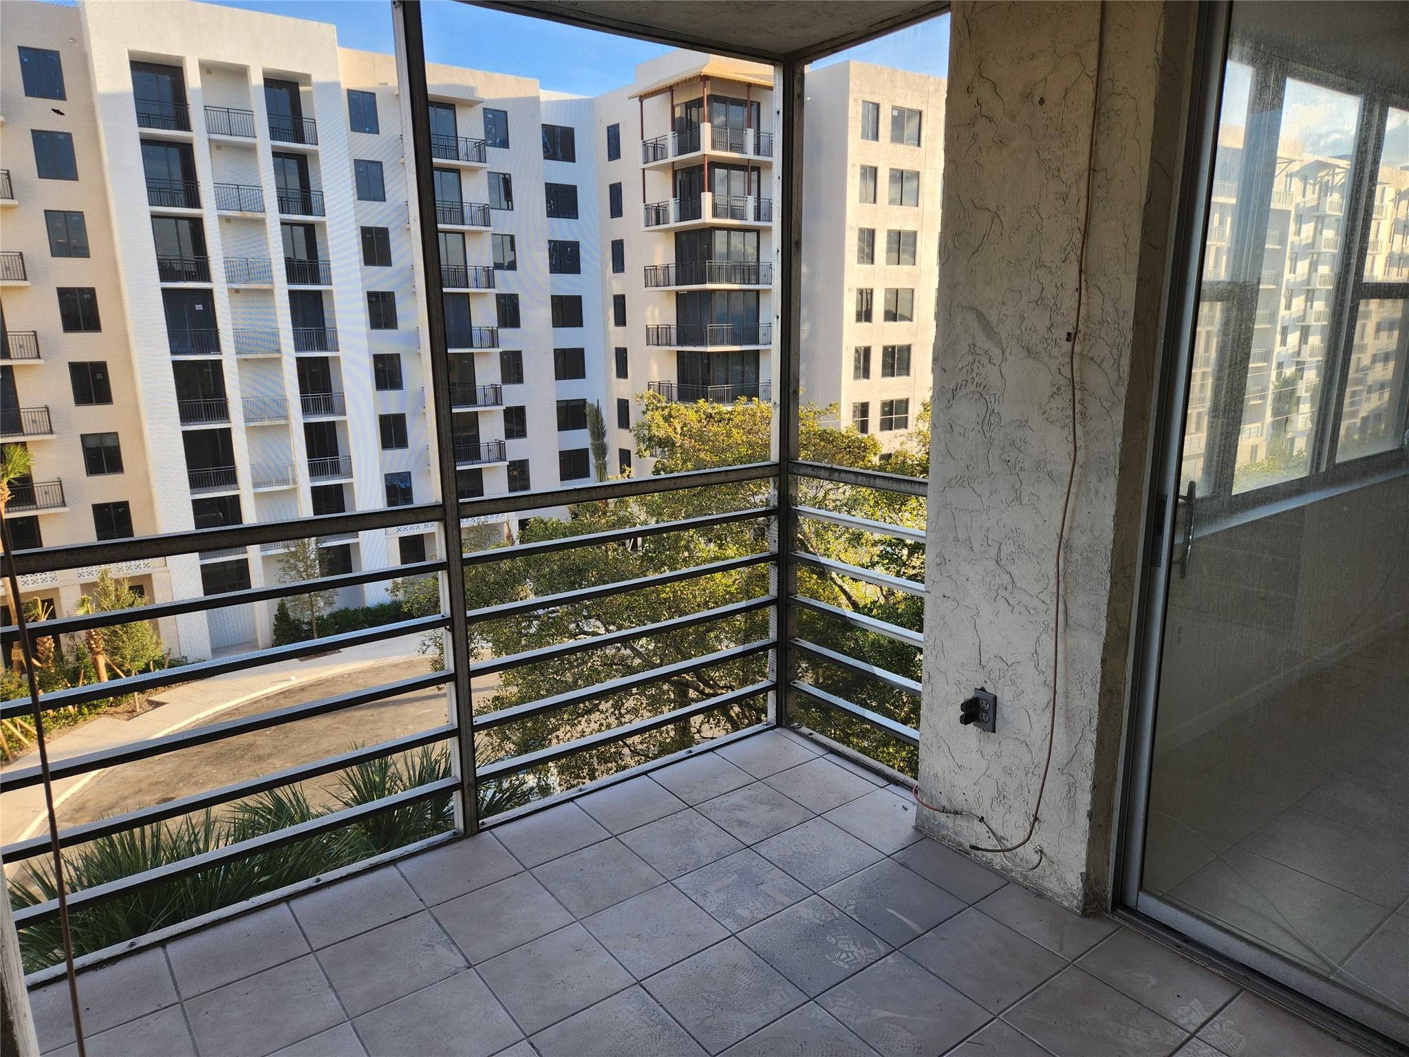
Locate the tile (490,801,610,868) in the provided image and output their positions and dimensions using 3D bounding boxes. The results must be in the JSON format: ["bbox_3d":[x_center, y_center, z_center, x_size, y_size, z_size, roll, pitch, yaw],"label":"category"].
[{"bbox_3d":[-0.495,0.986,3.010,0.303,0.012,0.279,-9,16,-36],"label":"tile"}]

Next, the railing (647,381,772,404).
[{"bbox_3d":[0.220,-7.183,50.048,4.088,1.070,5.575,-10,16,-34],"label":"railing"}]

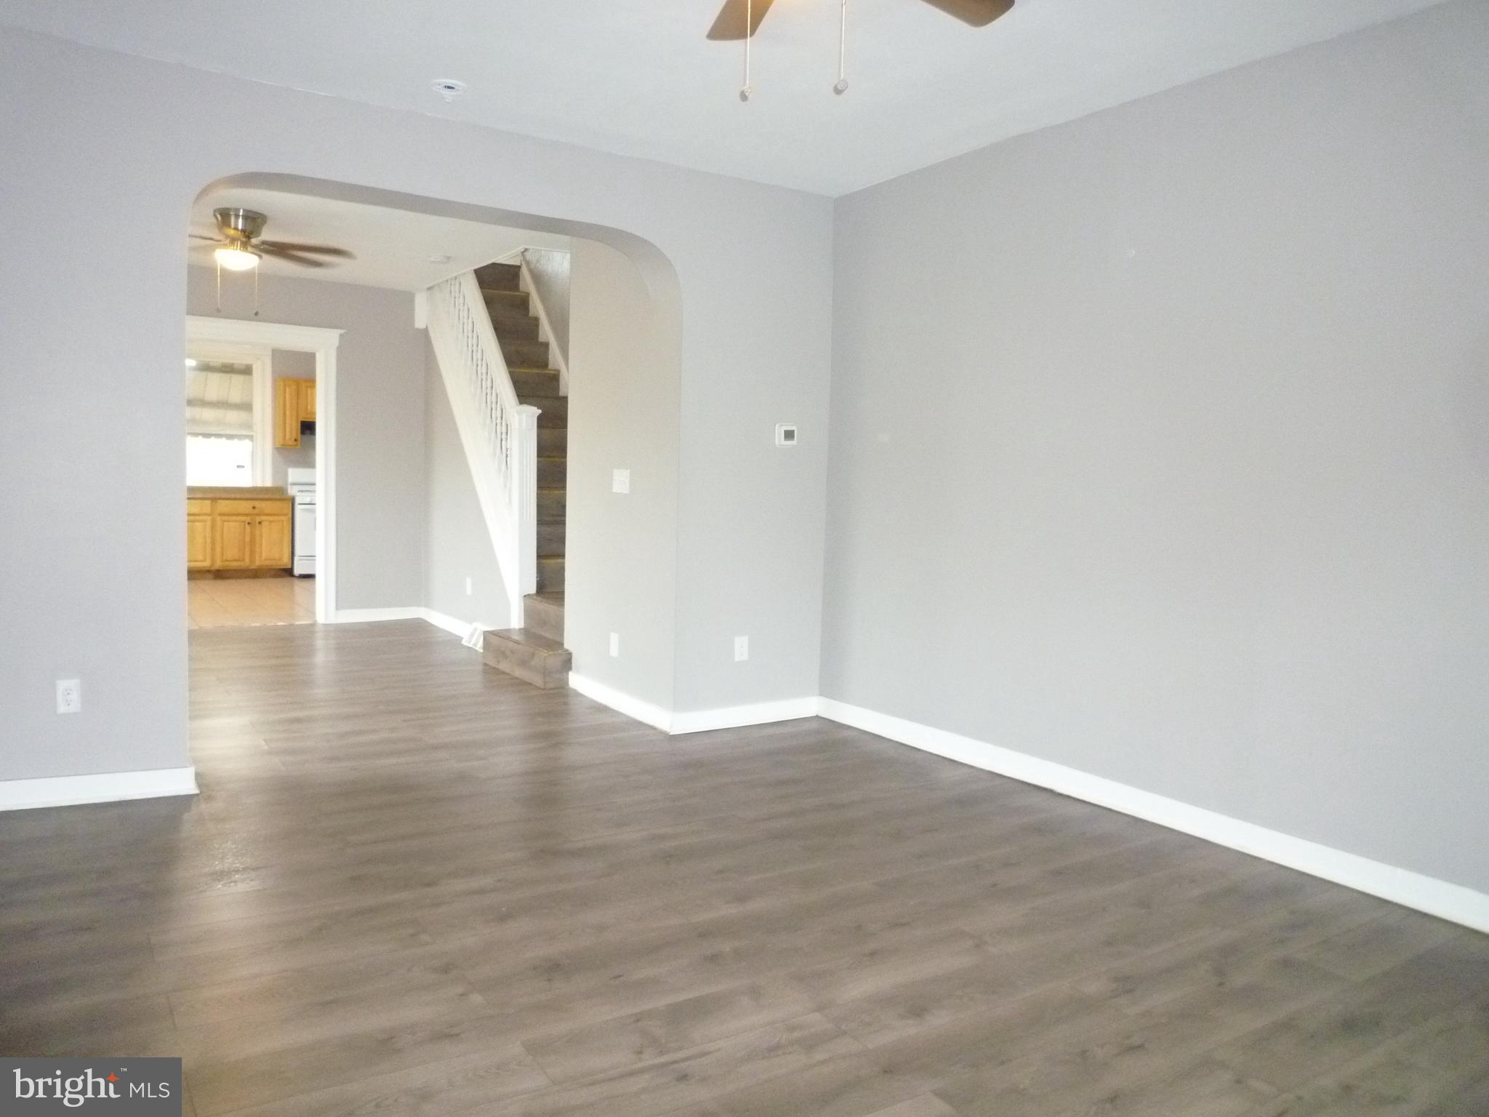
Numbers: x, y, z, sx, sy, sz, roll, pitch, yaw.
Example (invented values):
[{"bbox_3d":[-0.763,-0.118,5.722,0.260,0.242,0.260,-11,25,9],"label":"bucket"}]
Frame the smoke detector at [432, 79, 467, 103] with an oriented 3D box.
[{"bbox_3d":[-1.058,-1.658,3.843,0.125,0.045,0.125,-1,5,-32],"label":"smoke detector"}]

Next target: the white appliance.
[{"bbox_3d":[-4.710,-0.406,12.116,0.760,1.190,0.690,-1,5,-32],"label":"white appliance"}]

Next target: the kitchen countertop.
[{"bbox_3d":[-5.739,-0.710,11.475,1.596,0.120,0.638,-1,5,-32],"label":"kitchen countertop"}]

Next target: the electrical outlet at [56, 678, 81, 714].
[{"bbox_3d":[-2.304,0.472,3.668,0.072,0.115,0.010,-1,5,-32],"label":"electrical outlet"}]

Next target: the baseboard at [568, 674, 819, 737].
[{"bbox_3d":[-0.303,0.701,5.638,0.872,0.100,1.254,-1,5,-32],"label":"baseboard"}]

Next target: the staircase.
[{"bbox_3d":[-1.457,-0.820,7.274,0.958,2.850,2.953,-1,5,-32],"label":"staircase"}]

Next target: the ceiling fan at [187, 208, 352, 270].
[{"bbox_3d":[-2.796,-1.750,5.962,1.220,0.340,1.220,-1,5,-32],"label":"ceiling fan"}]

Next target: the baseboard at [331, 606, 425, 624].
[{"bbox_3d":[-2.876,0.440,8.479,0.663,0.096,0.017,-1,5,-32],"label":"baseboard"}]

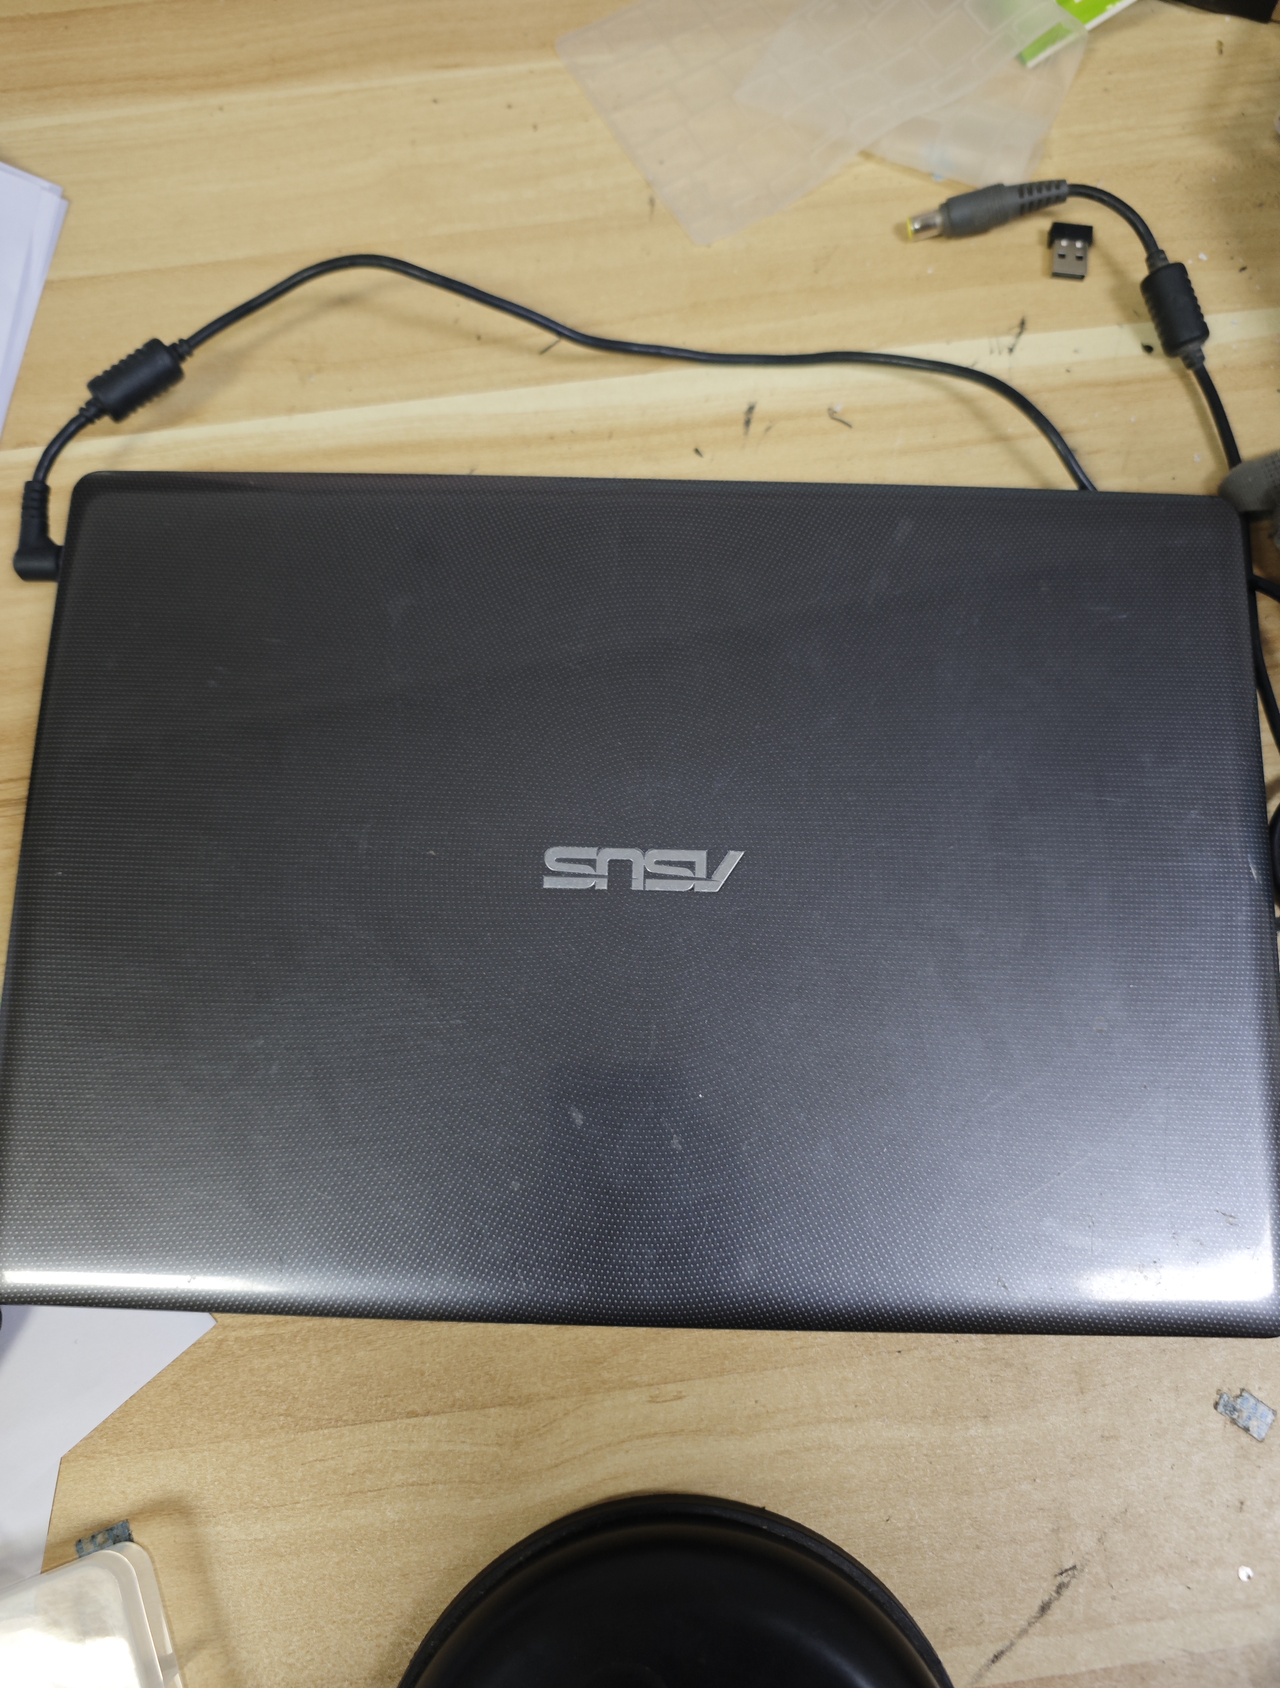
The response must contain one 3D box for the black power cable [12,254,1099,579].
[{"bbox_3d":[-0.030,-0.142,0.364,0.338,0.026,0.102,-4,78,-1],"label":"black power cable"}]

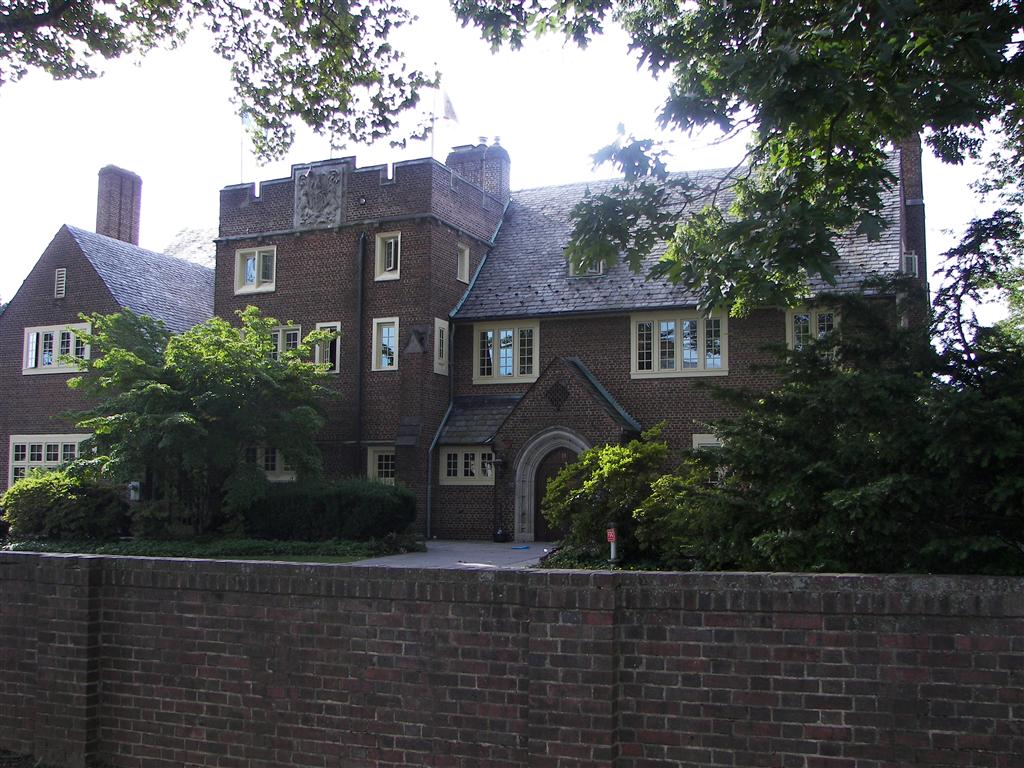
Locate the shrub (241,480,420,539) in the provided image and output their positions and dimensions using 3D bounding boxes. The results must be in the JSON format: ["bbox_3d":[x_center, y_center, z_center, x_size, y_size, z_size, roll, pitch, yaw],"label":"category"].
[{"bbox_3d":[-4.764,3.276,27.800,4.194,1.512,1.700,-2,-7,24],"label":"shrub"}]

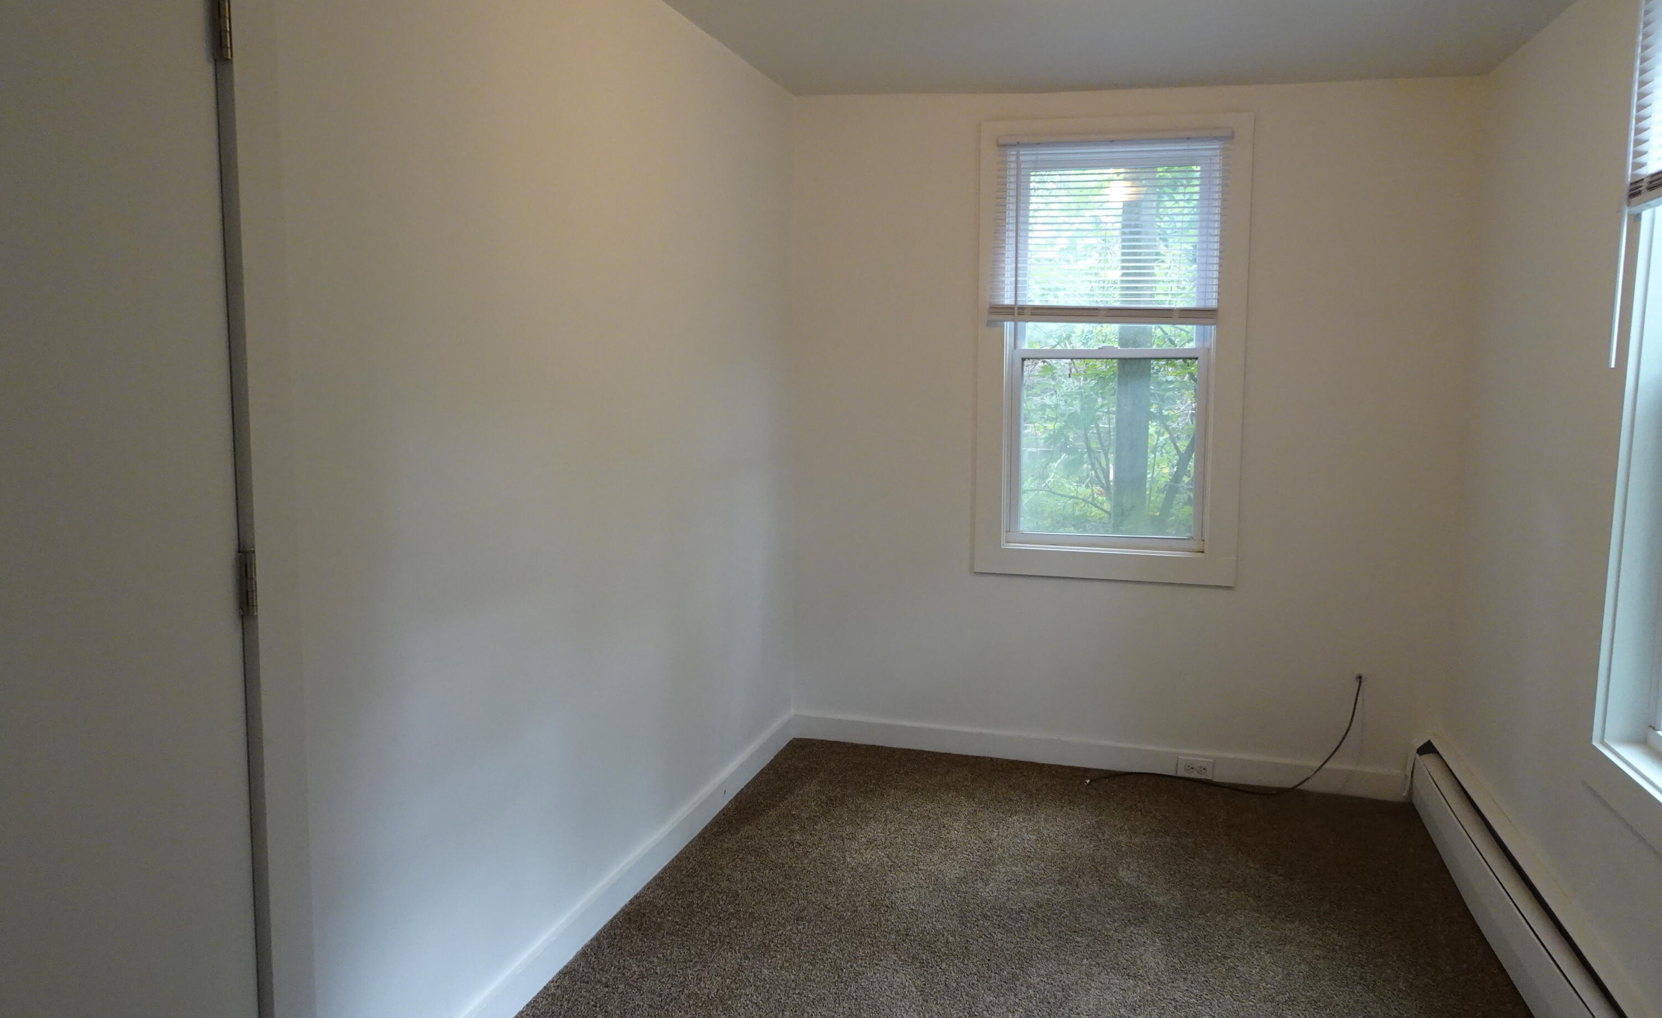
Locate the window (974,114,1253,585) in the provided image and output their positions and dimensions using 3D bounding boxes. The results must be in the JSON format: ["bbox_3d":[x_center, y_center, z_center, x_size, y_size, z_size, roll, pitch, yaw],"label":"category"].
[{"bbox_3d":[0.881,-0.492,3.670,0.820,1.445,0.110,2,7,16],"label":"window"}]

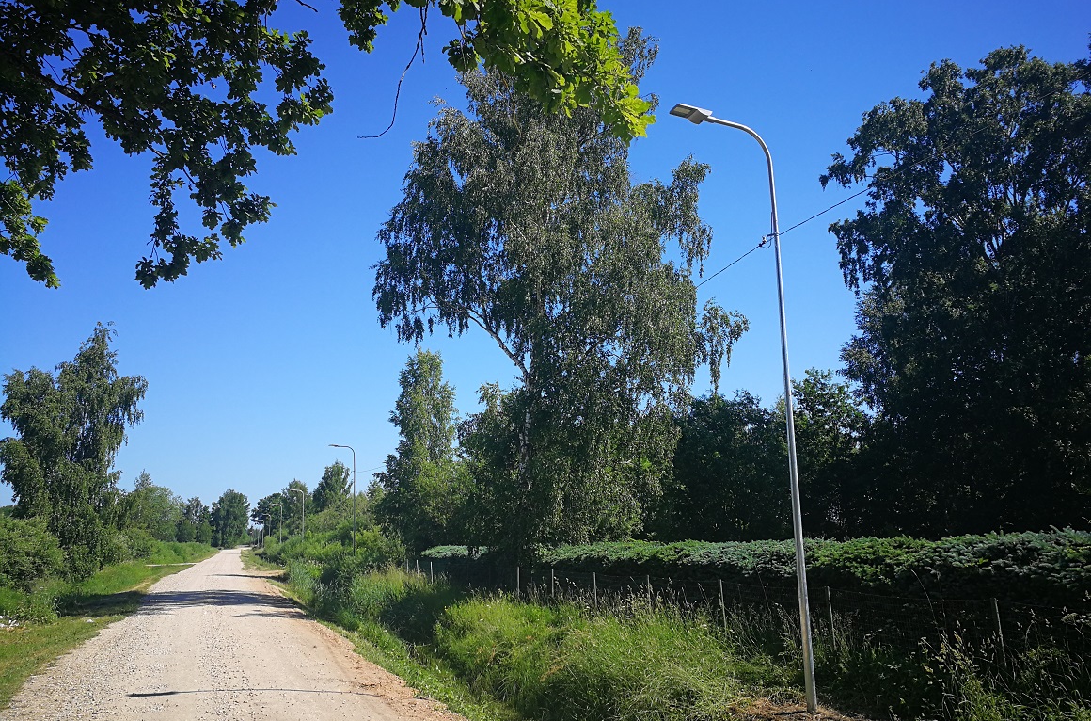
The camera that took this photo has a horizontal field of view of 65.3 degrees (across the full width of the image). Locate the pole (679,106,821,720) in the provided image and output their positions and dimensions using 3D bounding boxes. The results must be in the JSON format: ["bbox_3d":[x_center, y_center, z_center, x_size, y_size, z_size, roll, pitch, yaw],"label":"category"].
[{"bbox_3d":[2.218,0.345,9.654,1.400,6.950,0.260,2,-12,-20],"label":"pole"}]

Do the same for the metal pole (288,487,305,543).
[{"bbox_3d":[-22.482,14.924,76.773,1.400,6.710,0.260,2,-12,-20],"label":"metal pole"}]

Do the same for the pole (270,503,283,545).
[{"bbox_3d":[-35.198,22.466,111.324,1.400,6.710,0.260,2,-12,-20],"label":"pole"}]

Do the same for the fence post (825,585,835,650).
[{"bbox_3d":[4.453,4.093,13.192,0.060,1.150,0.060,2,-12,-20],"label":"fence post"}]

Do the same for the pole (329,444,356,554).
[{"bbox_3d":[-10.641,7.901,44.598,1.400,6.710,0.260,2,-12,-20],"label":"pole"}]

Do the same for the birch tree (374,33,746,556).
[{"bbox_3d":[0.537,-2.520,31.128,12.960,21.450,12.960,2,-12,-20],"label":"birch tree"}]

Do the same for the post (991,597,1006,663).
[{"bbox_3d":[5.524,3.465,10.283,0.060,1.150,0.060,2,-12,-20],"label":"post"}]

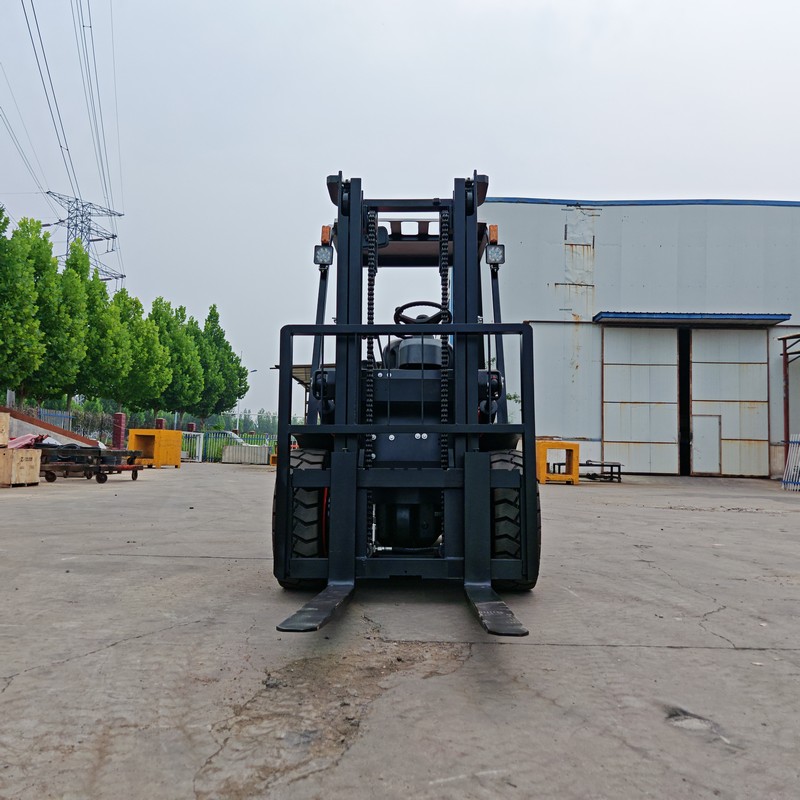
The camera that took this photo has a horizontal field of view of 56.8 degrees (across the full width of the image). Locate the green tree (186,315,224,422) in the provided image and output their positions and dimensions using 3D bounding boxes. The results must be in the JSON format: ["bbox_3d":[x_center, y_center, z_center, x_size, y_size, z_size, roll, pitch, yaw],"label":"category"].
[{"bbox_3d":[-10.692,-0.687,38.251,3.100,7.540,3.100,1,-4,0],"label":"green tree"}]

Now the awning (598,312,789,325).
[{"bbox_3d":[9.480,-2.718,24.300,6.250,0.320,1.000,0,-4,5],"label":"awning"}]

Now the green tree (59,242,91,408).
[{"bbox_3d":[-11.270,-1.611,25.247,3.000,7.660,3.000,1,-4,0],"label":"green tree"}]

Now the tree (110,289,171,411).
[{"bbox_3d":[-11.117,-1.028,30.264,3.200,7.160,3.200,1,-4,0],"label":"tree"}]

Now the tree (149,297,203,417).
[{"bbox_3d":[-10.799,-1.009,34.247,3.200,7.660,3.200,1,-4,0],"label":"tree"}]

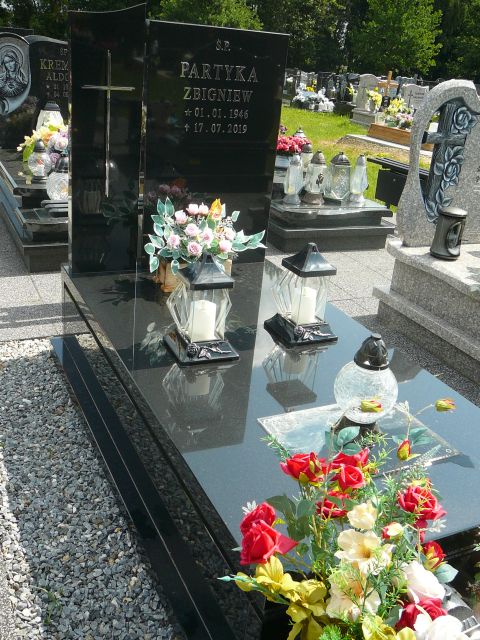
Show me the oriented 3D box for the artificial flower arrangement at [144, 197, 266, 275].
[{"bbox_3d":[-0.137,-0.341,2.659,0.530,0.344,0.316,-6,25,-25],"label":"artificial flower arrangement"}]

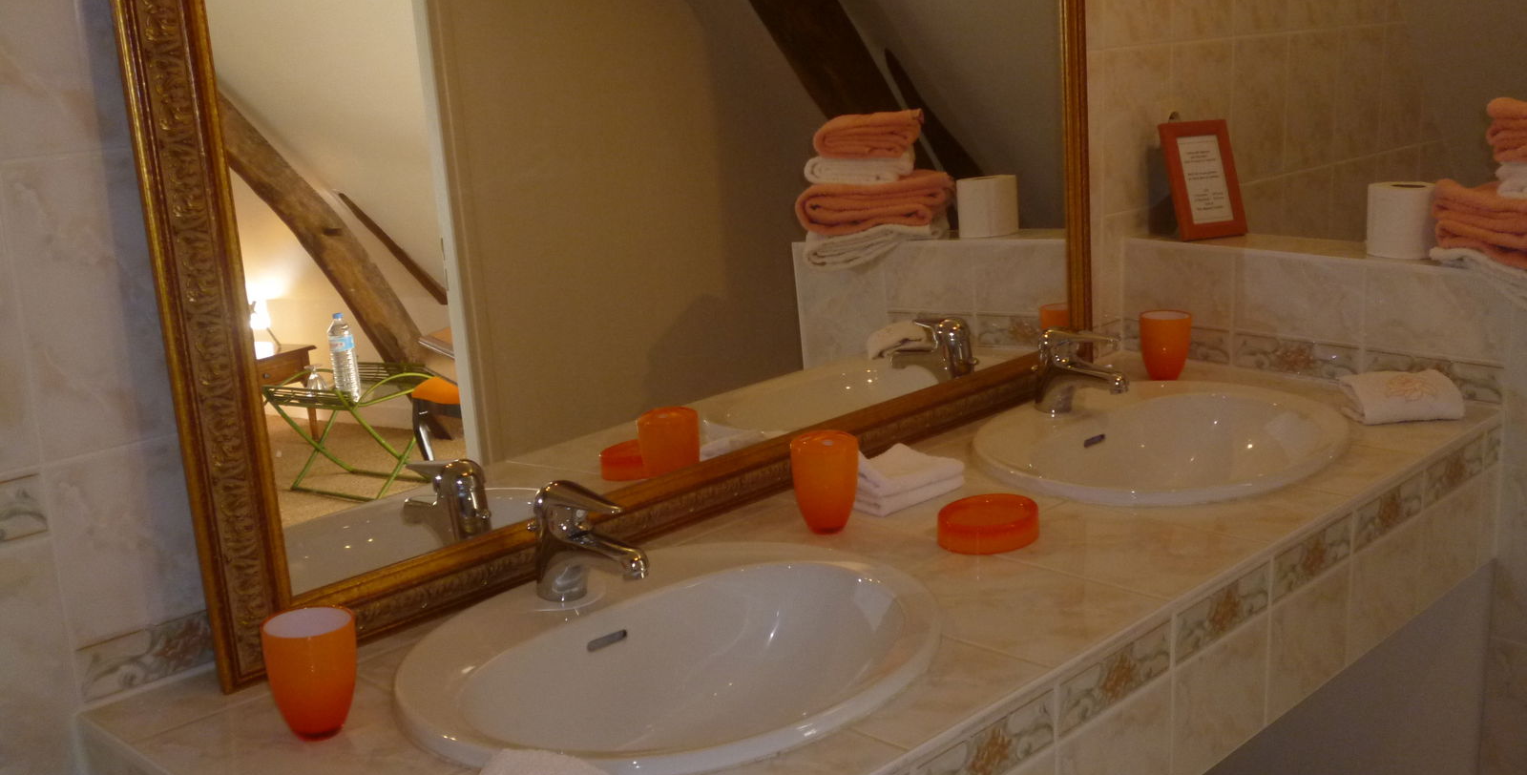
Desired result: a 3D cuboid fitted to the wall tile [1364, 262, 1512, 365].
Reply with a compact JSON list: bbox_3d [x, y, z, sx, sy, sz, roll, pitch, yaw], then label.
[{"bbox_3d":[0.924,-0.103,2.184,0.195,0.119,0.010,11,19,43],"label":"wall tile"}]

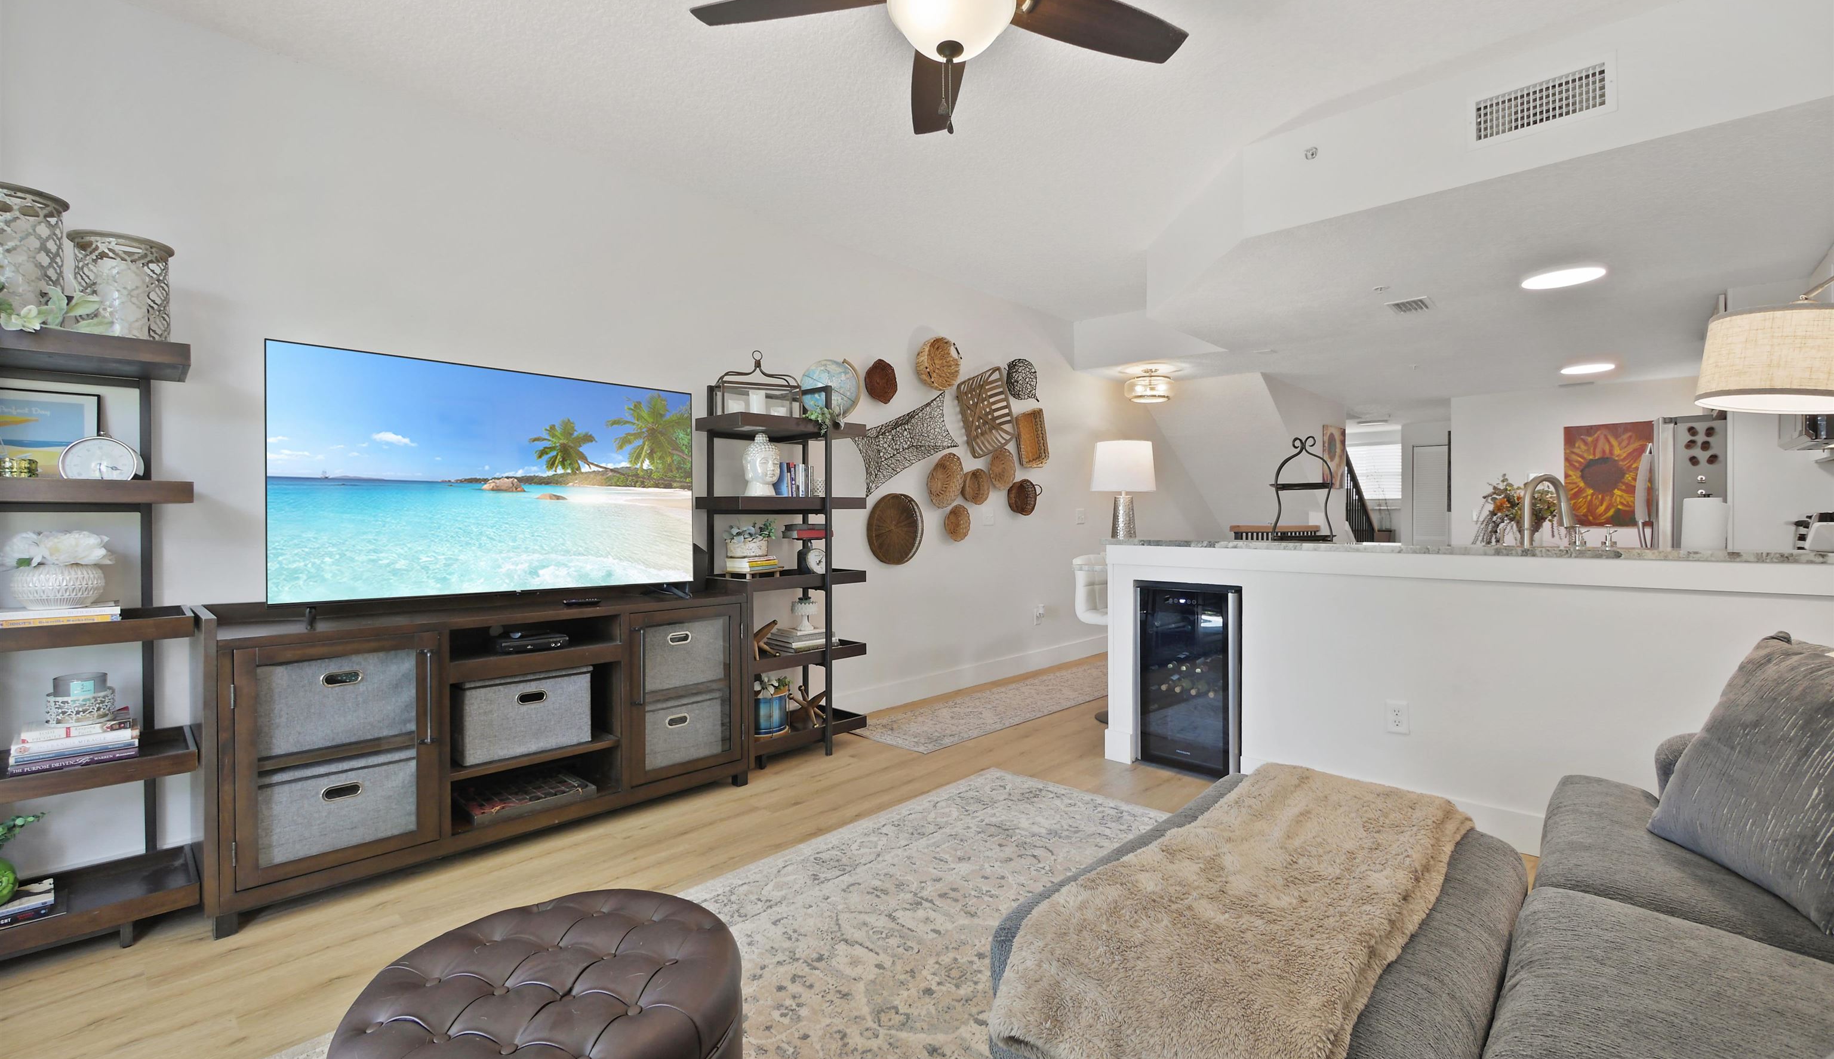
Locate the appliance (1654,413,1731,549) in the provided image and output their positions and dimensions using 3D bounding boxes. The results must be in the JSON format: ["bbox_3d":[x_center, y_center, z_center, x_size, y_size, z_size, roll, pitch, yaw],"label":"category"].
[{"bbox_3d":[5.141,0.201,4.626,0.750,1.760,0.900,1,1,45],"label":"appliance"}]

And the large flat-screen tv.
[{"bbox_3d":[-1.549,-0.184,2.860,1.450,0.846,0.080,-1,1,-44],"label":"large flat-screen tv"}]

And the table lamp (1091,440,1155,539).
[{"bbox_3d":[1.068,-0.142,3.843,0.335,0.635,0.335,1,1,45],"label":"table lamp"}]

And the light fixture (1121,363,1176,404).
[{"bbox_3d":[1.864,-1.149,5.950,0.410,0.300,0.410,1,1,45],"label":"light fixture"}]

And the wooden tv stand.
[{"bbox_3d":[-1.477,0.666,2.754,0.469,0.870,1.723,1,1,45],"label":"wooden tv stand"}]

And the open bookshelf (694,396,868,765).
[{"bbox_3d":[-0.643,0.204,3.671,0.452,1.774,0.741,1,1,45],"label":"open bookshelf"}]

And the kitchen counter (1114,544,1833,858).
[{"bbox_3d":[2.049,0.573,2.983,2.450,1.051,0.750,1,1,43],"label":"kitchen counter"}]

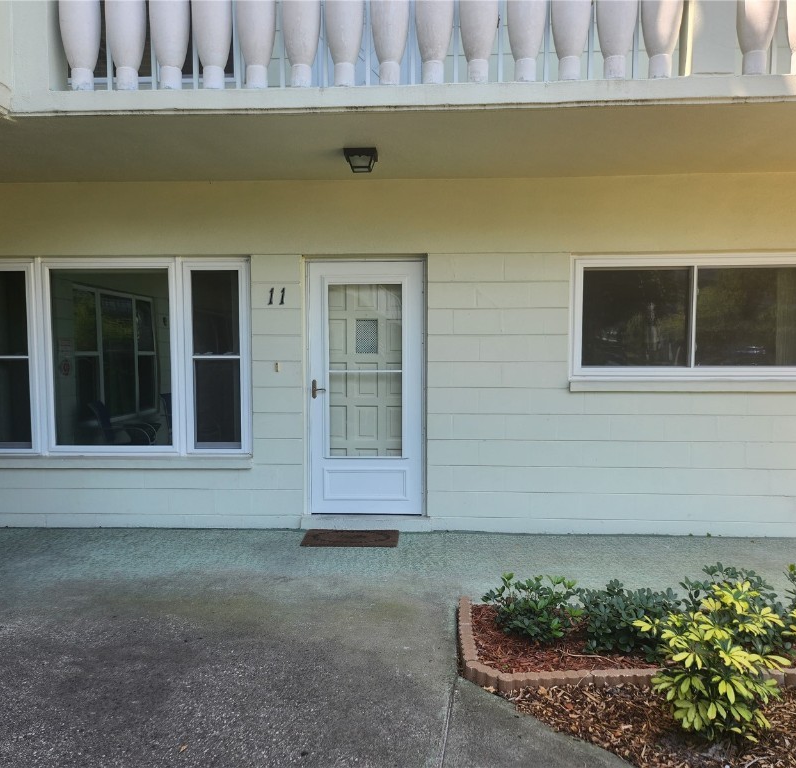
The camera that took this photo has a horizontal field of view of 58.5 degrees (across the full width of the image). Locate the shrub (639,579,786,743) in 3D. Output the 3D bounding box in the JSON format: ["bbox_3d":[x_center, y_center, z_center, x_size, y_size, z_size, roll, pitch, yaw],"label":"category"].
[{"bbox_3d":[1.201,1.053,2.711,0.560,0.560,0.520,0,4,3],"label":"shrub"}]

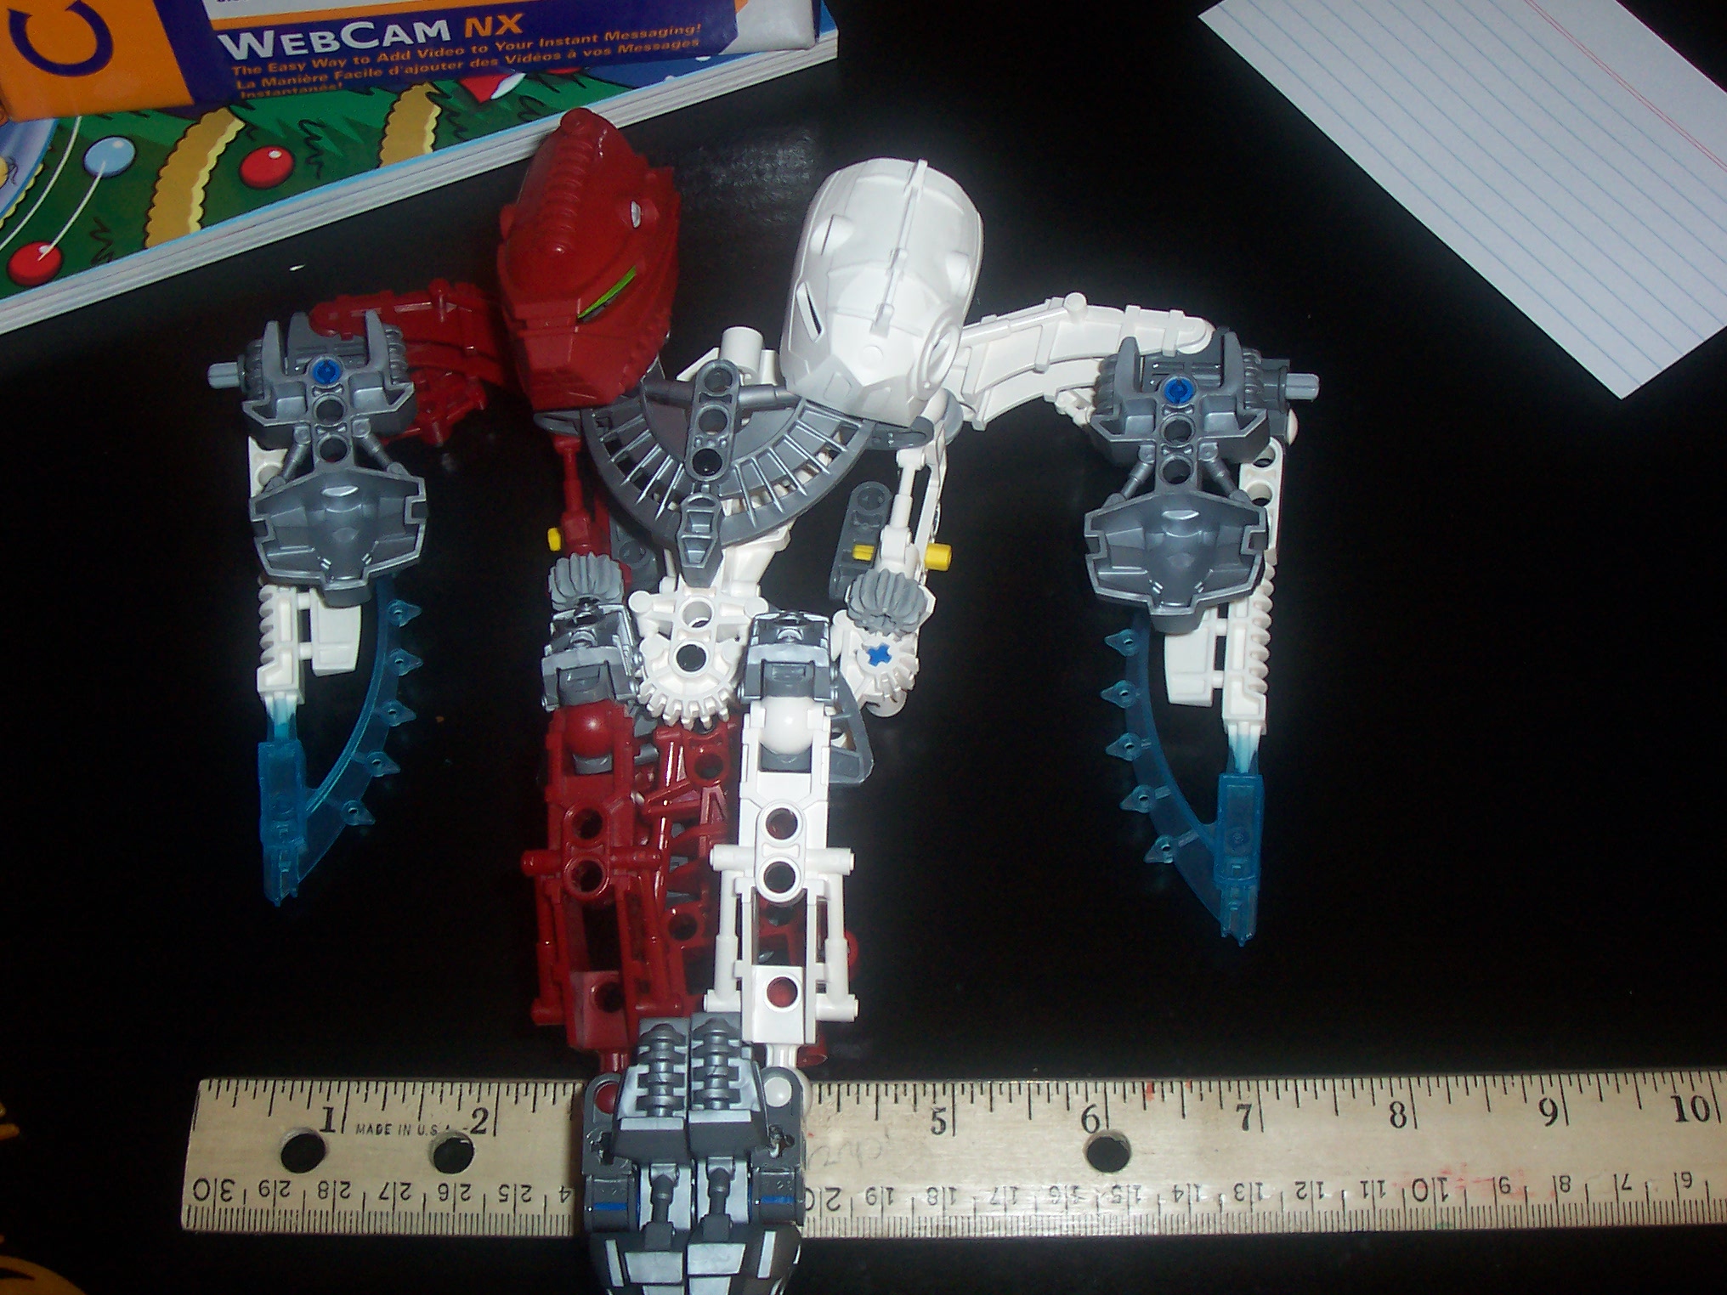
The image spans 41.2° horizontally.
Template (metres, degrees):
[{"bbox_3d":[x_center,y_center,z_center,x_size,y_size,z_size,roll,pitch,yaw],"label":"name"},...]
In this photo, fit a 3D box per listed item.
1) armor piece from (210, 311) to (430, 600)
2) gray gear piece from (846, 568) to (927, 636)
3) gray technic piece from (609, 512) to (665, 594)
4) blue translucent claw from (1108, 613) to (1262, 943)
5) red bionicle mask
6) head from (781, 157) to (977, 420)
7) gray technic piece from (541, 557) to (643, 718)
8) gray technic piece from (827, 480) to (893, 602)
[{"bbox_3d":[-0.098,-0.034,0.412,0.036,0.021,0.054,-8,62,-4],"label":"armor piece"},{"bbox_3d":[0.004,-0.008,0.410,0.014,0.014,0.009,-4,69,-2],"label":"gray gear piece"},{"bbox_3d":[-0.041,-0.018,0.416,0.010,0.009,0.020,-4,62,-2],"label":"gray technic piece"},{"bbox_3d":[0.056,0.021,0.394,0.027,0.011,0.064,1,62,1],"label":"blue translucent claw"},{"bbox_3d":[-0.046,-0.066,0.388,0.029,0.046,0.031,20,36,11],"label":"red bionicle mask"},{"bbox_3d":[0.003,-0.060,0.386,0.031,0.041,0.030,12,34,-5],"label":"head"},{"bbox_3d":[-0.046,-0.002,0.388,0.017,0.018,0.027,-5,62,-2],"label":"gray technic piece"},{"bbox_3d":[-0.001,-0.019,0.418,0.009,0.009,0.027,8,62,5],"label":"gray technic piece"}]

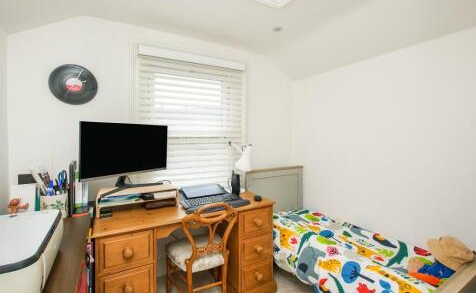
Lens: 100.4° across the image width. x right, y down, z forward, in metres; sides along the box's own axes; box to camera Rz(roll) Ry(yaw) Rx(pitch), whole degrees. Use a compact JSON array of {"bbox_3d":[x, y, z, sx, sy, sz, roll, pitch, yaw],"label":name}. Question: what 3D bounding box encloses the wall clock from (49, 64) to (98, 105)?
[{"bbox_3d":[-1.234,-0.463,1.495,0.300,0.300,0.030,-1,1,-24],"label":"wall clock"}]

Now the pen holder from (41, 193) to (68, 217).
[{"bbox_3d":[-1.255,0.403,1.360,0.120,0.150,0.110,-1,1,-24],"label":"pen holder"}]

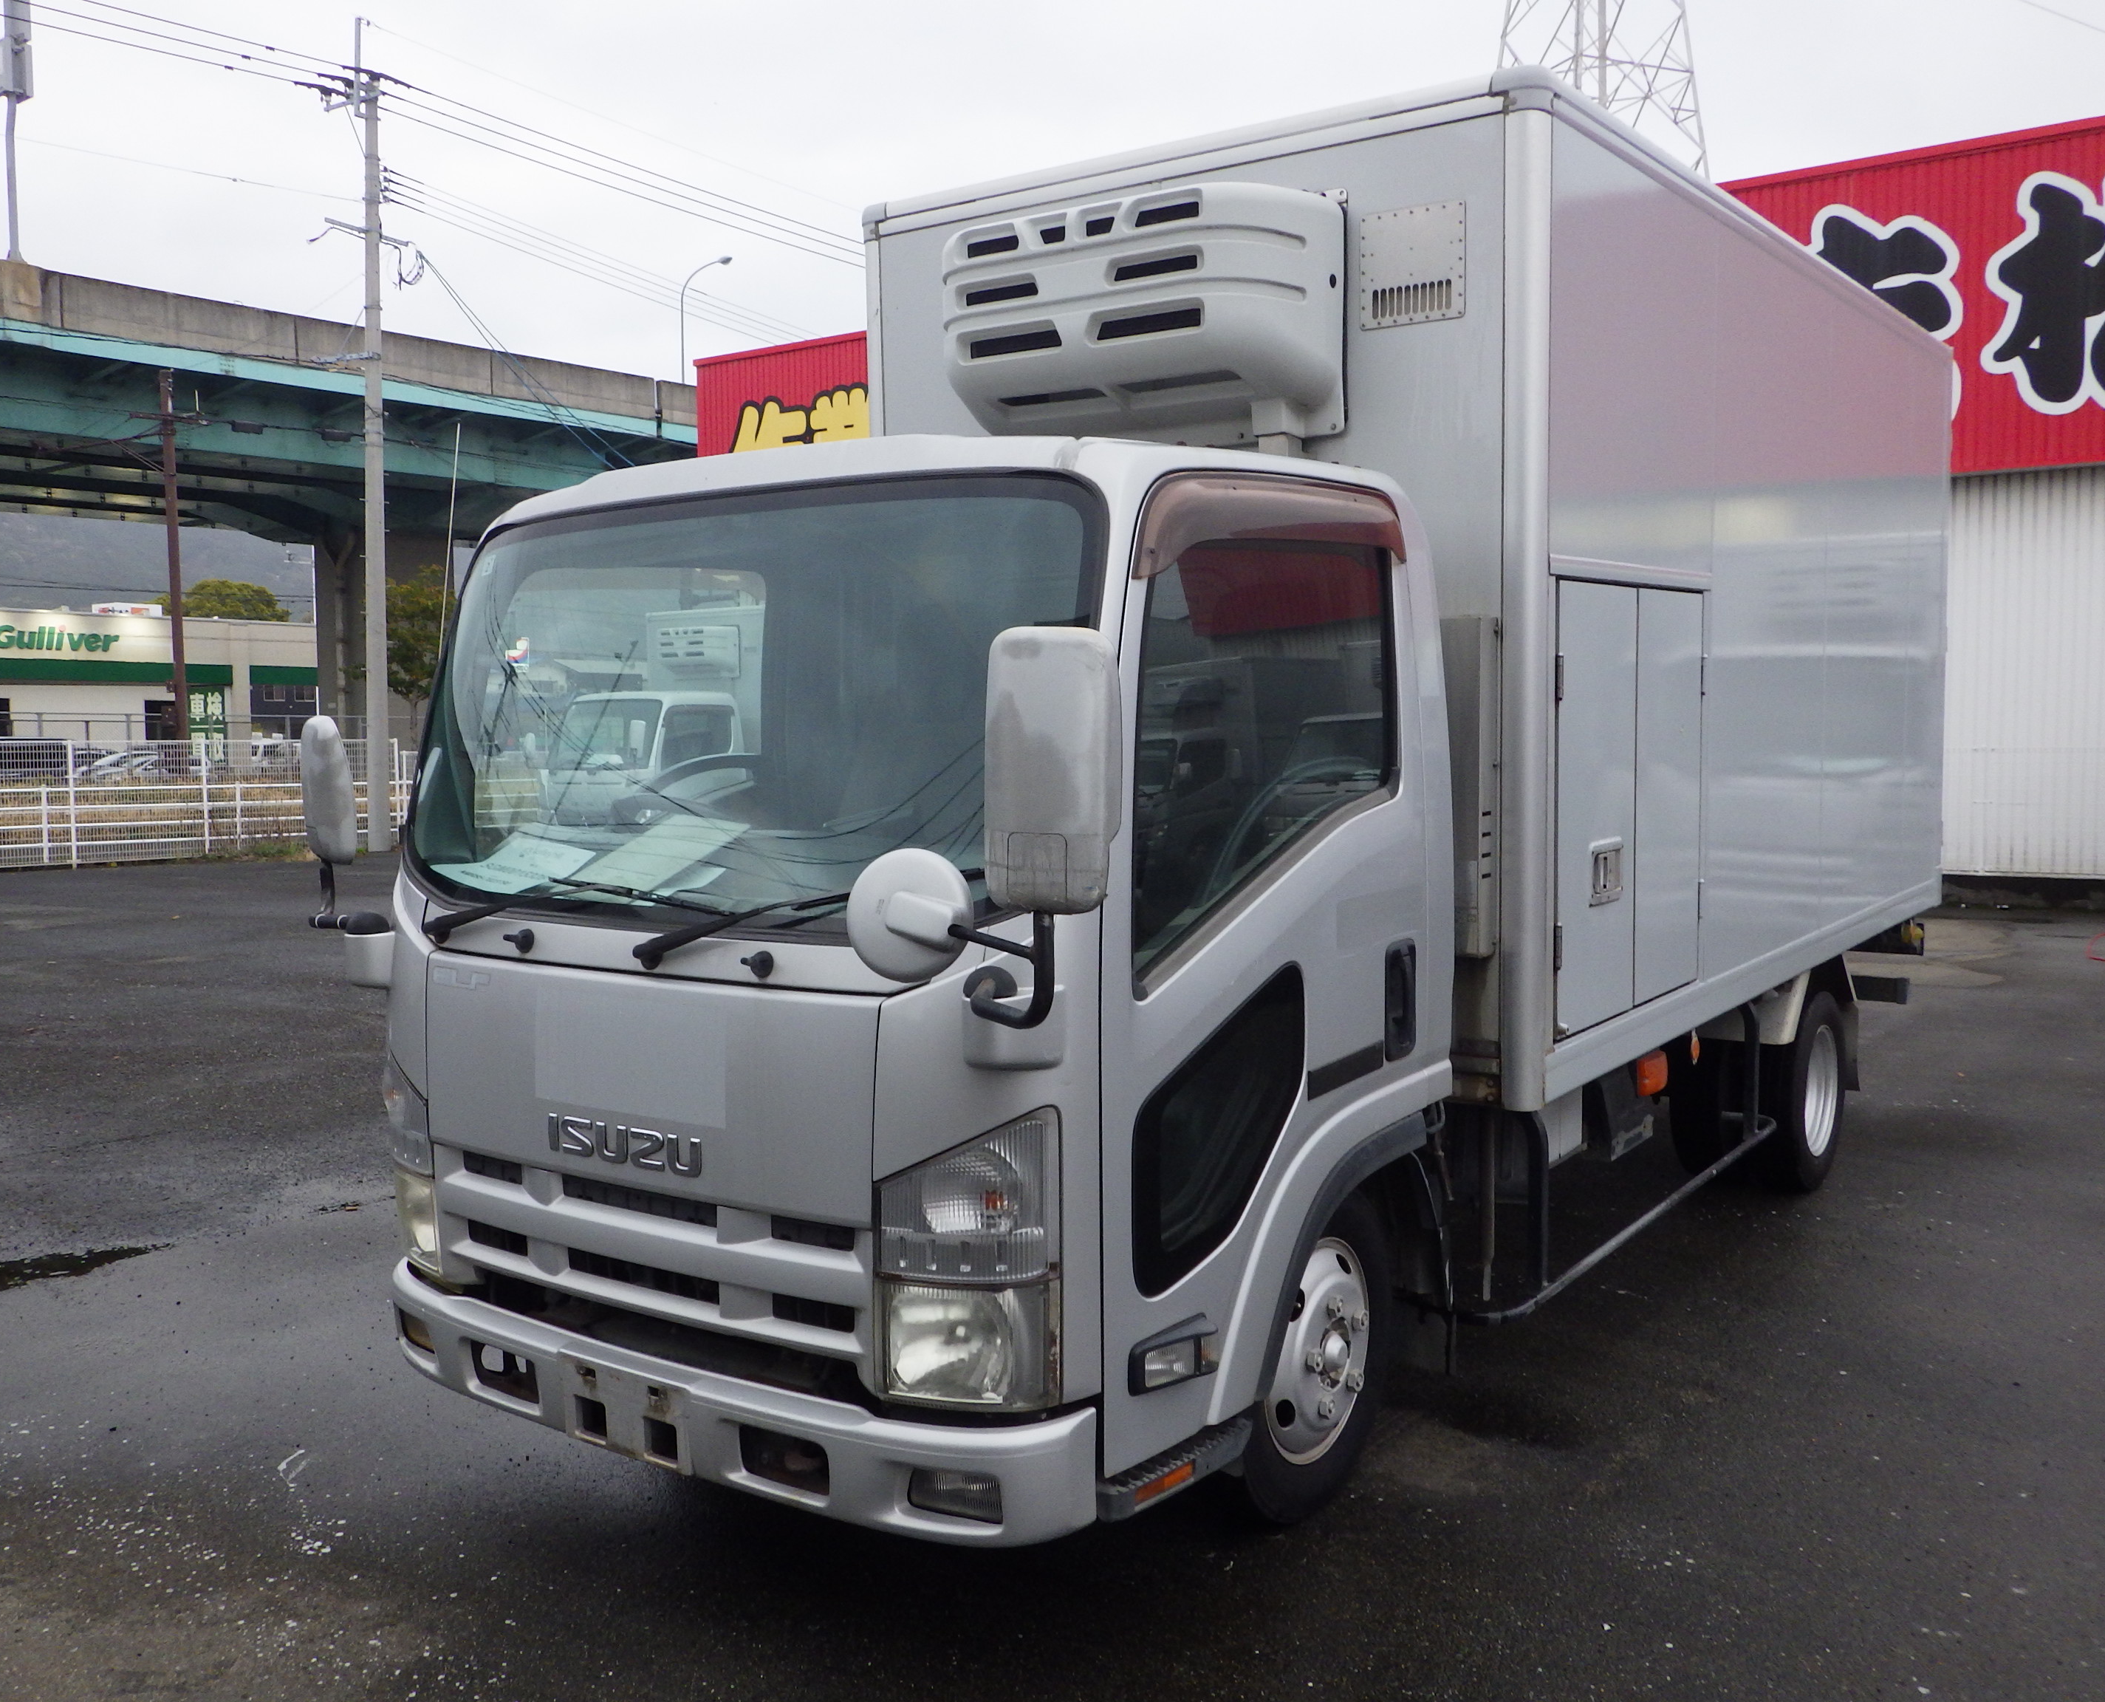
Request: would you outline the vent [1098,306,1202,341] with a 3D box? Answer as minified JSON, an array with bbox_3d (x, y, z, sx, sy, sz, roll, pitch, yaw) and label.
[{"bbox_3d":[0.214,-1.140,3.980,0.268,0.040,0.035,3,6,36],"label":"vent"}]

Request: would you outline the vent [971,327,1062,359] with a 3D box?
[{"bbox_3d":[-0.078,-1.157,4.196,0.265,0.040,0.035,3,6,36],"label":"vent"}]

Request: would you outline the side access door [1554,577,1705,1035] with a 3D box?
[{"bbox_3d":[1.375,-0.121,4.421,0.060,1.010,1.000,3,6,36],"label":"side access door"}]

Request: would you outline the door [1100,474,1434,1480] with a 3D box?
[{"bbox_3d":[0.363,0.137,3.248,0.150,1.560,1.140,3,6,36],"label":"door"}]

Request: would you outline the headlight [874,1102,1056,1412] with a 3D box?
[{"bbox_3d":[-0.128,0.613,2.768,0.265,0.455,0.170,2,6,27],"label":"headlight"}]

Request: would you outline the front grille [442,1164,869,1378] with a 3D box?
[{"bbox_3d":[-0.719,0.683,3.127,1.070,0.260,0.120,3,6,36],"label":"front grille"}]

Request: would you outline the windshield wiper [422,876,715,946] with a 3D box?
[{"bbox_3d":[-0.852,0.108,3.237,0.840,0.125,0.080,3,6,36],"label":"windshield wiper"}]

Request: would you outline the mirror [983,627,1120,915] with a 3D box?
[{"bbox_3d":[-0.004,-0.111,2.551,0.190,0.395,0.110,0,5,15],"label":"mirror"}]

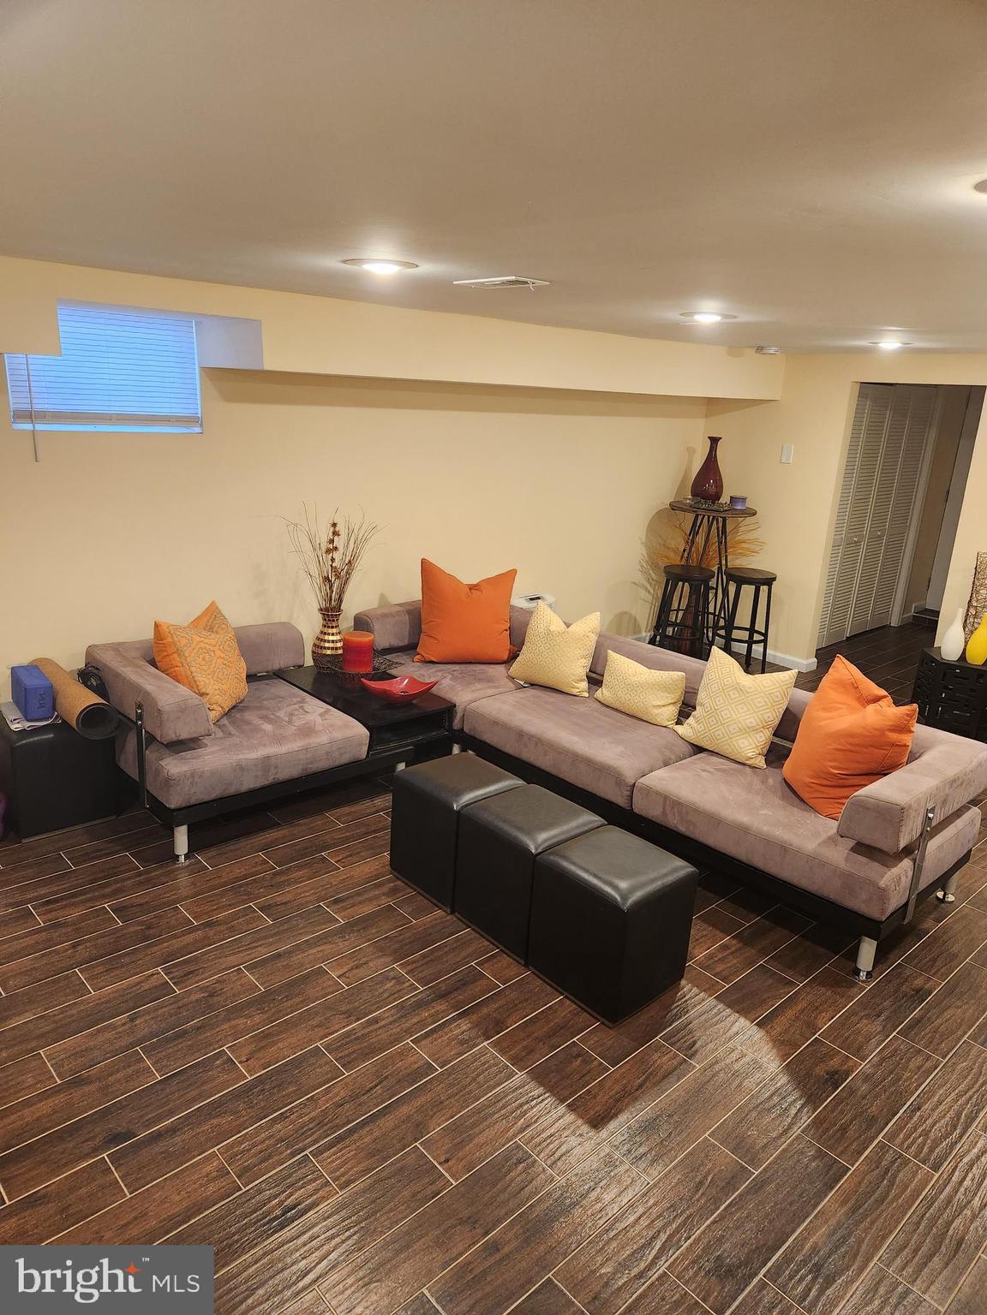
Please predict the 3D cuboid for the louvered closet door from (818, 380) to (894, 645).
[{"bbox_3d":[2.742,-1.080,6.805,0.805,2.013,0.037,-12,23,-41],"label":"louvered closet door"}]

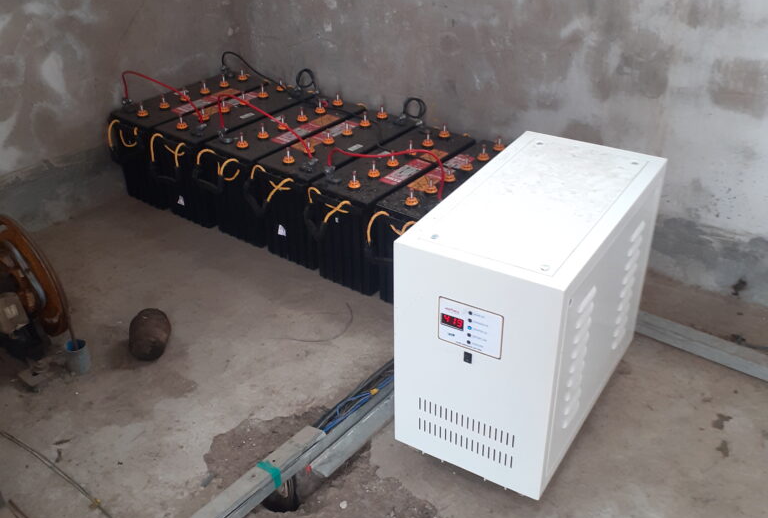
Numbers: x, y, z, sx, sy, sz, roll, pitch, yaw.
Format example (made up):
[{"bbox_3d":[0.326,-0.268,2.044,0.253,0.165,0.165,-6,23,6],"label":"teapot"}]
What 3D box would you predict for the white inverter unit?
[{"bbox_3d":[0.287,0.076,1.544,0.292,0.440,0.543,17,36,27],"label":"white inverter unit"}]

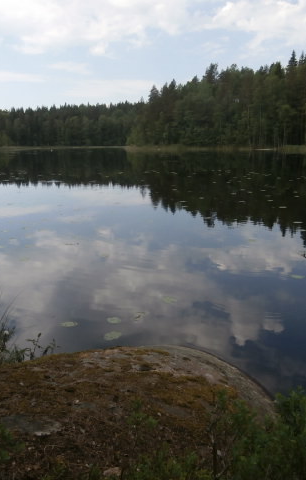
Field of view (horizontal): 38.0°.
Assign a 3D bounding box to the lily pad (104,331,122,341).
[{"bbox_3d":[-0.412,0.976,4.585,0.170,0.013,0.230,3,13,12],"label":"lily pad"}]

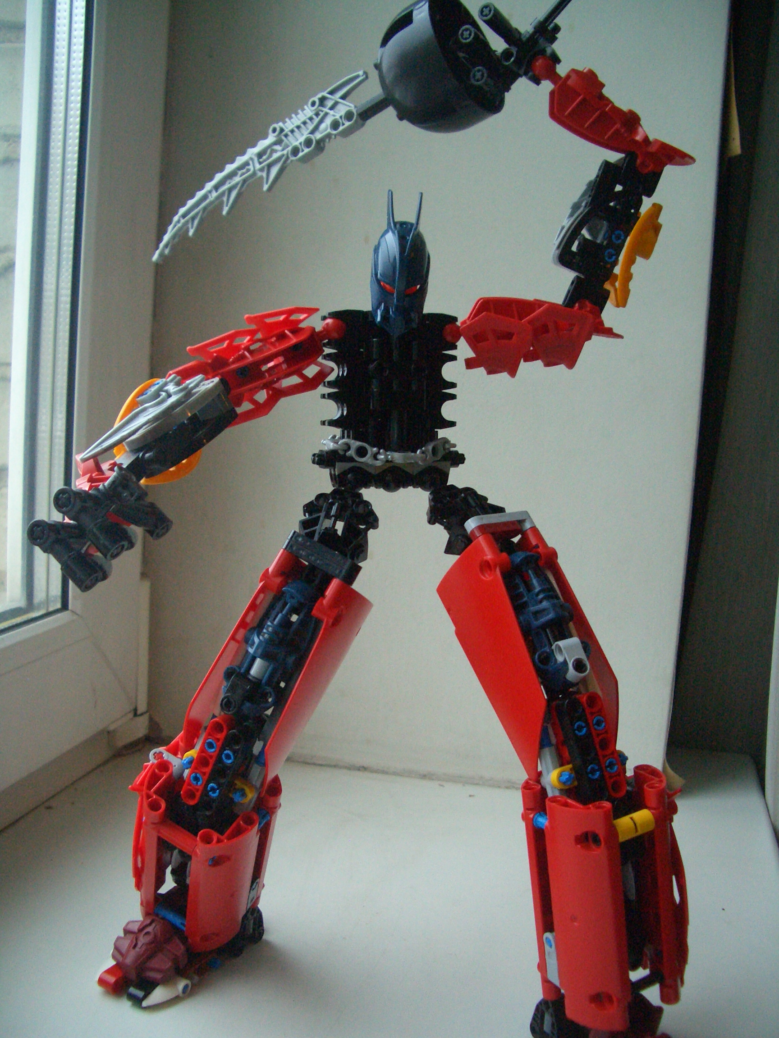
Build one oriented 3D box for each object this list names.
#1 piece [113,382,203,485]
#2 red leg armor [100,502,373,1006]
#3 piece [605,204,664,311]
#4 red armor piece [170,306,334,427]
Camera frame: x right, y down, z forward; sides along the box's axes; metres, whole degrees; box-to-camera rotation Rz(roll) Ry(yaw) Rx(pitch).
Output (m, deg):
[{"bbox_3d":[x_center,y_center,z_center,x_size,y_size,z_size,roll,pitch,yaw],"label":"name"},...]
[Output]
[{"bbox_3d":[-0.089,-0.034,0.407,0.042,0.038,0.013,-40,0,-30],"label":"piece"},{"bbox_3d":[-0.057,0.089,0.437,0.068,0.202,0.100,9,0,38],"label":"red leg armor"},{"bbox_3d":[0.099,-0.107,0.424,0.015,0.045,0.038,18,0,6],"label":"piece"},{"bbox_3d":[-0.058,-0.065,0.443,0.078,0.041,0.035,-24,13,-32],"label":"red armor piece"}]

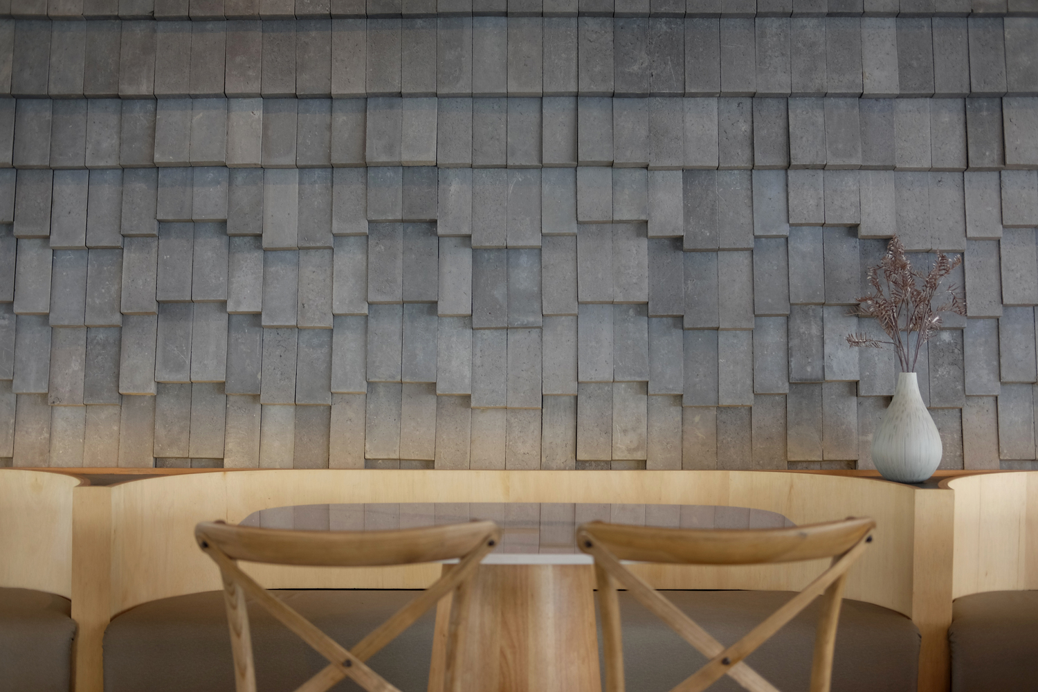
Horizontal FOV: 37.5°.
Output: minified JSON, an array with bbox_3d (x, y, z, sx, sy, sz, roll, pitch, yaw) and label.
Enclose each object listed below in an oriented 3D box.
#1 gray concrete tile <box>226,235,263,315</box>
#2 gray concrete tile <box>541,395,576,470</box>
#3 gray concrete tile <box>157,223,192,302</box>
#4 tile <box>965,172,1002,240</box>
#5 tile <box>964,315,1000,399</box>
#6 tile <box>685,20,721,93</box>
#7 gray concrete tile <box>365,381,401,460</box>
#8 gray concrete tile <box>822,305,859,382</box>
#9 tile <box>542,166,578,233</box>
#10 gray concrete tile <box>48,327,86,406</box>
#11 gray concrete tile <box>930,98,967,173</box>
[{"bbox_3d":[-0.784,-0.201,4.391,0.100,0.222,0.044,0,-6,0],"label":"gray concrete tile"},{"bbox_3d":[0.108,0.246,4.189,0.095,0.215,0.043,0,-9,0],"label":"gray concrete tile"},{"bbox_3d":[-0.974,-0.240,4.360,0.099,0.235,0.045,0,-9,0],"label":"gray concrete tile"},{"bbox_3d":[1.314,-0.410,4.349,0.099,0.215,0.042,0,-9,0],"label":"tile"},{"bbox_3d":[1.283,0.026,4.261,0.099,0.225,0.037,0,-6,0],"label":"tile"},{"bbox_3d":[0.517,-0.826,4.330,0.099,0.230,0.043,0,-7,1],"label":"tile"},{"bbox_3d":[-0.370,0.205,4.189,0.095,0.215,0.043,0,-9,0],"label":"gray concrete tile"},{"bbox_3d":[0.891,-0.007,4.257,0.098,0.216,0.050,0,-7,1],"label":"gray concrete tile"},{"bbox_3d":[0.117,-0.421,4.348,0.099,0.215,0.042,0,-9,0],"label":"tile"},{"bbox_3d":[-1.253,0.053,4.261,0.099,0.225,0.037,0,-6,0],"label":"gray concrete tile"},{"bbox_3d":[1.186,-0.585,4.237,0.098,0.199,0.050,0,-7,1],"label":"gray concrete tile"}]

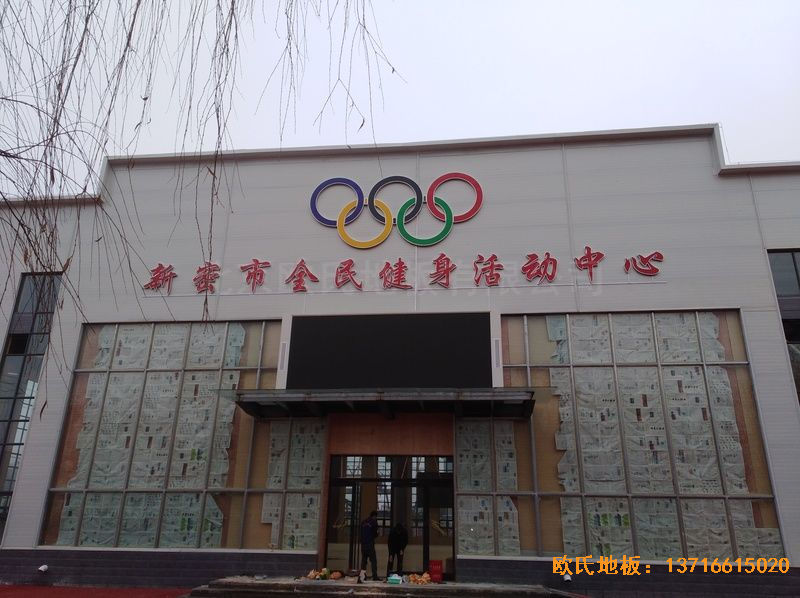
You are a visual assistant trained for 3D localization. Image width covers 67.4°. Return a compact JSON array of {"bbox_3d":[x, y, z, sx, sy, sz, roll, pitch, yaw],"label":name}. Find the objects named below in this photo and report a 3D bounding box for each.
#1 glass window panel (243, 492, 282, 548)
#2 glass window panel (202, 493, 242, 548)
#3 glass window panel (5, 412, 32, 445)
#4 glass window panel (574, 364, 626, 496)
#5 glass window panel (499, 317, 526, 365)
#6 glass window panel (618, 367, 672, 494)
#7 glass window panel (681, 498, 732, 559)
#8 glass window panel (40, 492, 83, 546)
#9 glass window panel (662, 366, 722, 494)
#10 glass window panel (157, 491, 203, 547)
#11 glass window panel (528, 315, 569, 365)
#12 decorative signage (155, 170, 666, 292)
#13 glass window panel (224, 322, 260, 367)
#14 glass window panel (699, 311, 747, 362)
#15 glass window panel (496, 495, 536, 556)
[{"bbox_3d":[-3.626,5.884,15.959,0.980,1.360,0.080,-1,-20,6],"label":"glass window panel"},{"bbox_3d":[-4.584,5.729,15.597,1.086,1.355,0.050,-1,-20,6],"label":"glass window panel"},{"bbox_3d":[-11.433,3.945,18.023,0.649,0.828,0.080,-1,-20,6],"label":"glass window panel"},{"bbox_3d":[5.162,3.336,15.524,1.092,3.303,0.060,-1,-20,6],"label":"glass window panel"},{"bbox_3d":[3.132,1.142,16.419,0.627,1.392,0.050,-1,-20,6],"label":"glass window panel"},{"bbox_3d":[6.402,3.375,15.663,1.070,3.310,0.080,-1,-20,6],"label":"glass window panel"},{"bbox_3d":[7.330,5.449,14.343,1.086,1.355,0.050,-1,-20,6],"label":"glass window panel"},{"bbox_3d":[-9.328,6.023,16.607,1.034,1.360,0.080,-1,-20,6],"label":"glass window panel"},{"bbox_3d":[7.550,3.347,15.533,1.081,3.310,0.080,-1,-20,6],"label":"glass window panel"},{"bbox_3d":[-5.701,5.756,15.714,1.065,1.355,0.050,-1,-20,6],"label":"glass window panel"},{"bbox_3d":[4.159,1.149,16.769,1.087,1.399,0.080,-1,-20,6],"label":"glass window panel"},{"bbox_3d":[-0.209,-2.070,18.183,15.367,3.800,0.150,-1,-20,6],"label":"decorative signage"},{"bbox_3d":[-4.775,1.397,18.159,1.111,1.423,0.080,-1,-20,6],"label":"glass window panel"},{"bbox_3d":[8.508,1.016,15.853,1.051,1.392,0.050,-1,-20,6],"label":"glass window panel"},{"bbox_3d":[2.913,5.622,14.952,1.005,1.389,0.060,-1,-20,6],"label":"glass window panel"}]

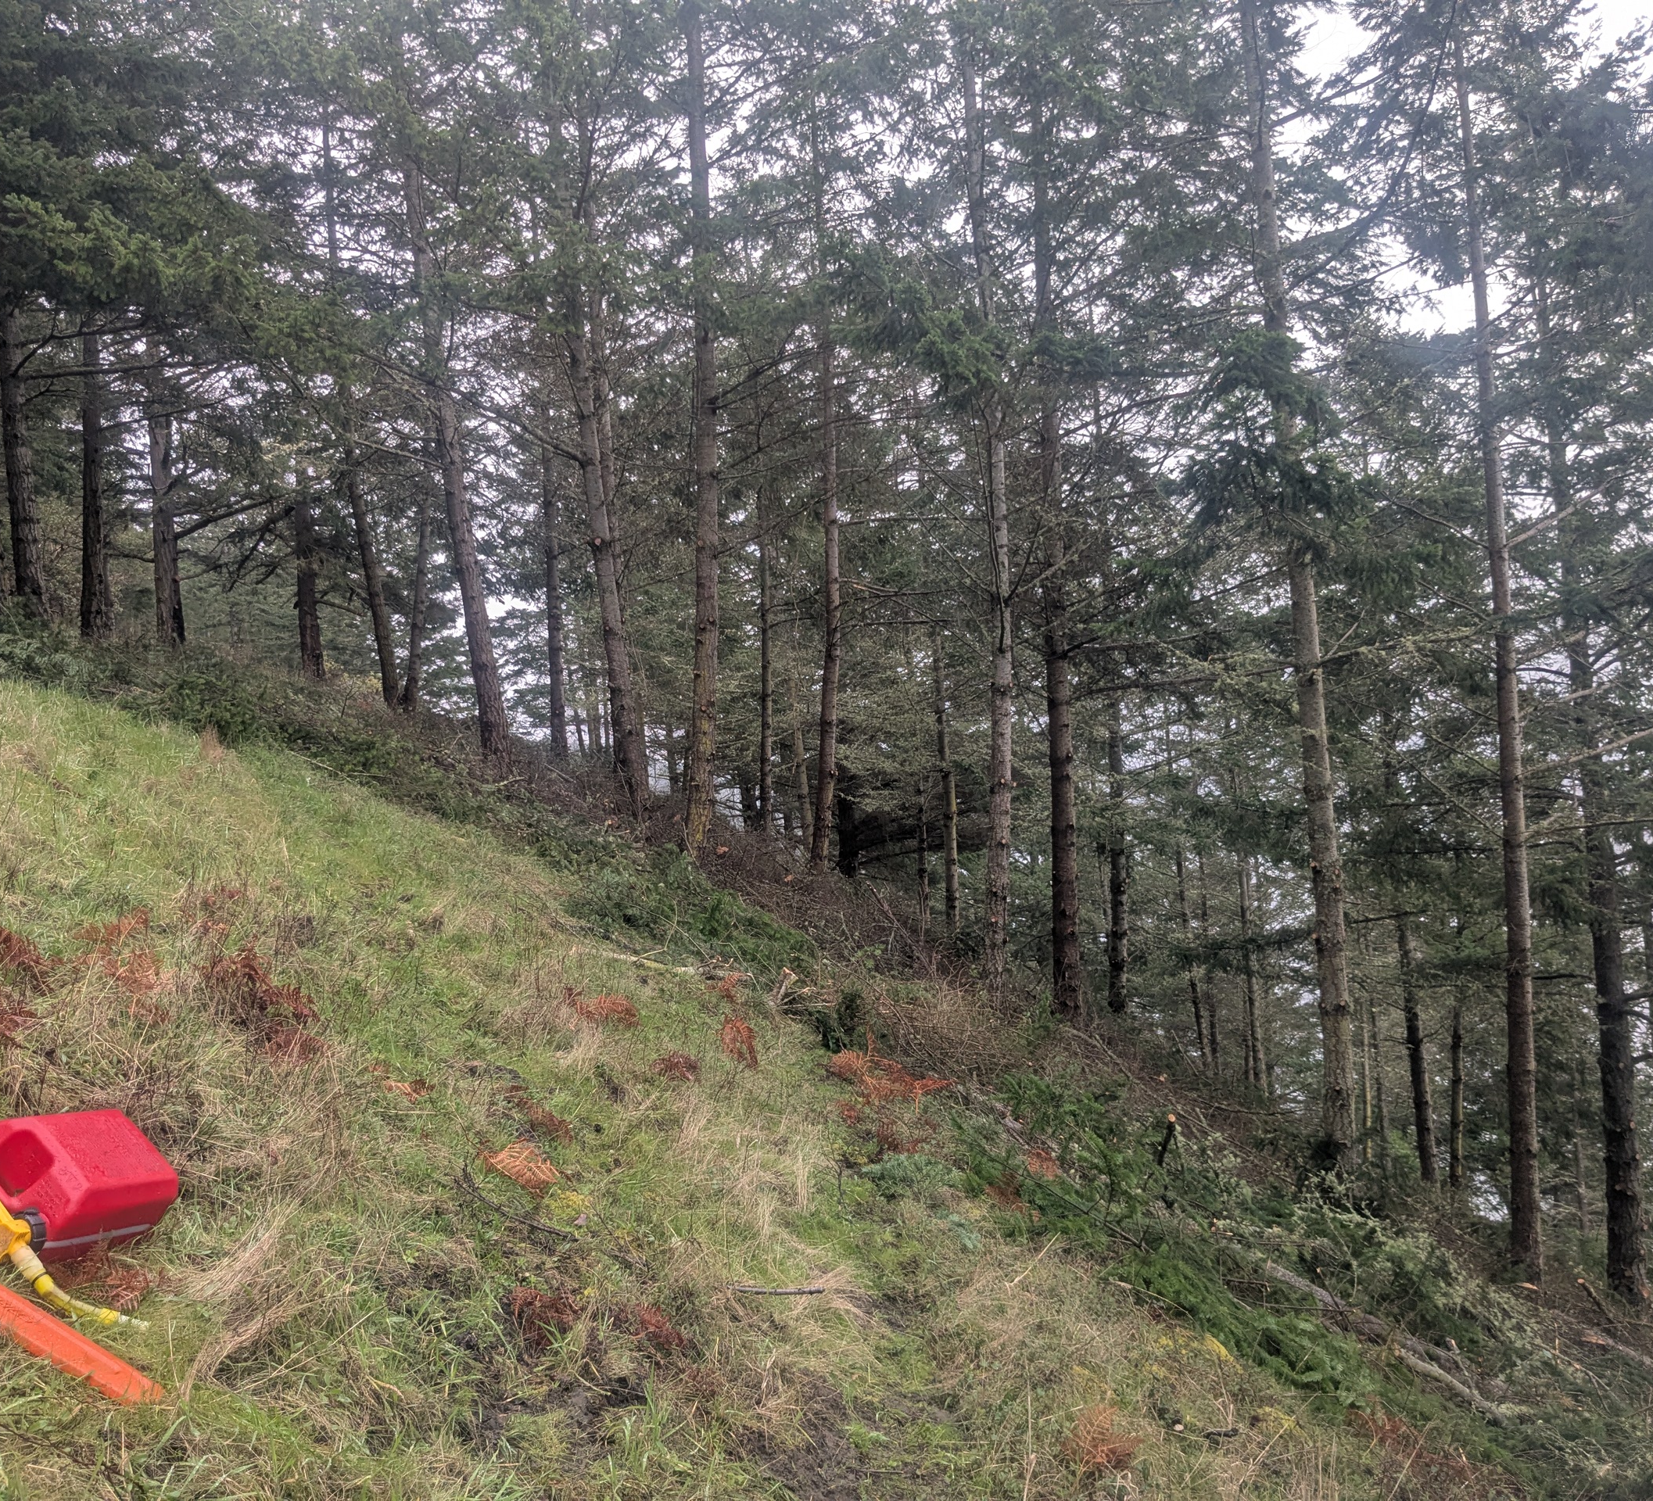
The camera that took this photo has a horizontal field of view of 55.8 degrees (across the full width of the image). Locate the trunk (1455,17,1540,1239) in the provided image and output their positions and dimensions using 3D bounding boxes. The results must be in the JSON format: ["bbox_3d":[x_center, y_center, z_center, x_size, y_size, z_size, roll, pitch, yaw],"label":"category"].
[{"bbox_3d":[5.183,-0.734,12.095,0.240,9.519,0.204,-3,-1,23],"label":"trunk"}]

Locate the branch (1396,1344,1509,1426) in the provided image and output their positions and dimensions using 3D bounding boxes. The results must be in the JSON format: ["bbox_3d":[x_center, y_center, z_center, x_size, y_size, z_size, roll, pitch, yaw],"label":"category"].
[{"bbox_3d":[3.158,3.214,7.900,0.594,0.060,0.060,32,14,20],"label":"branch"}]

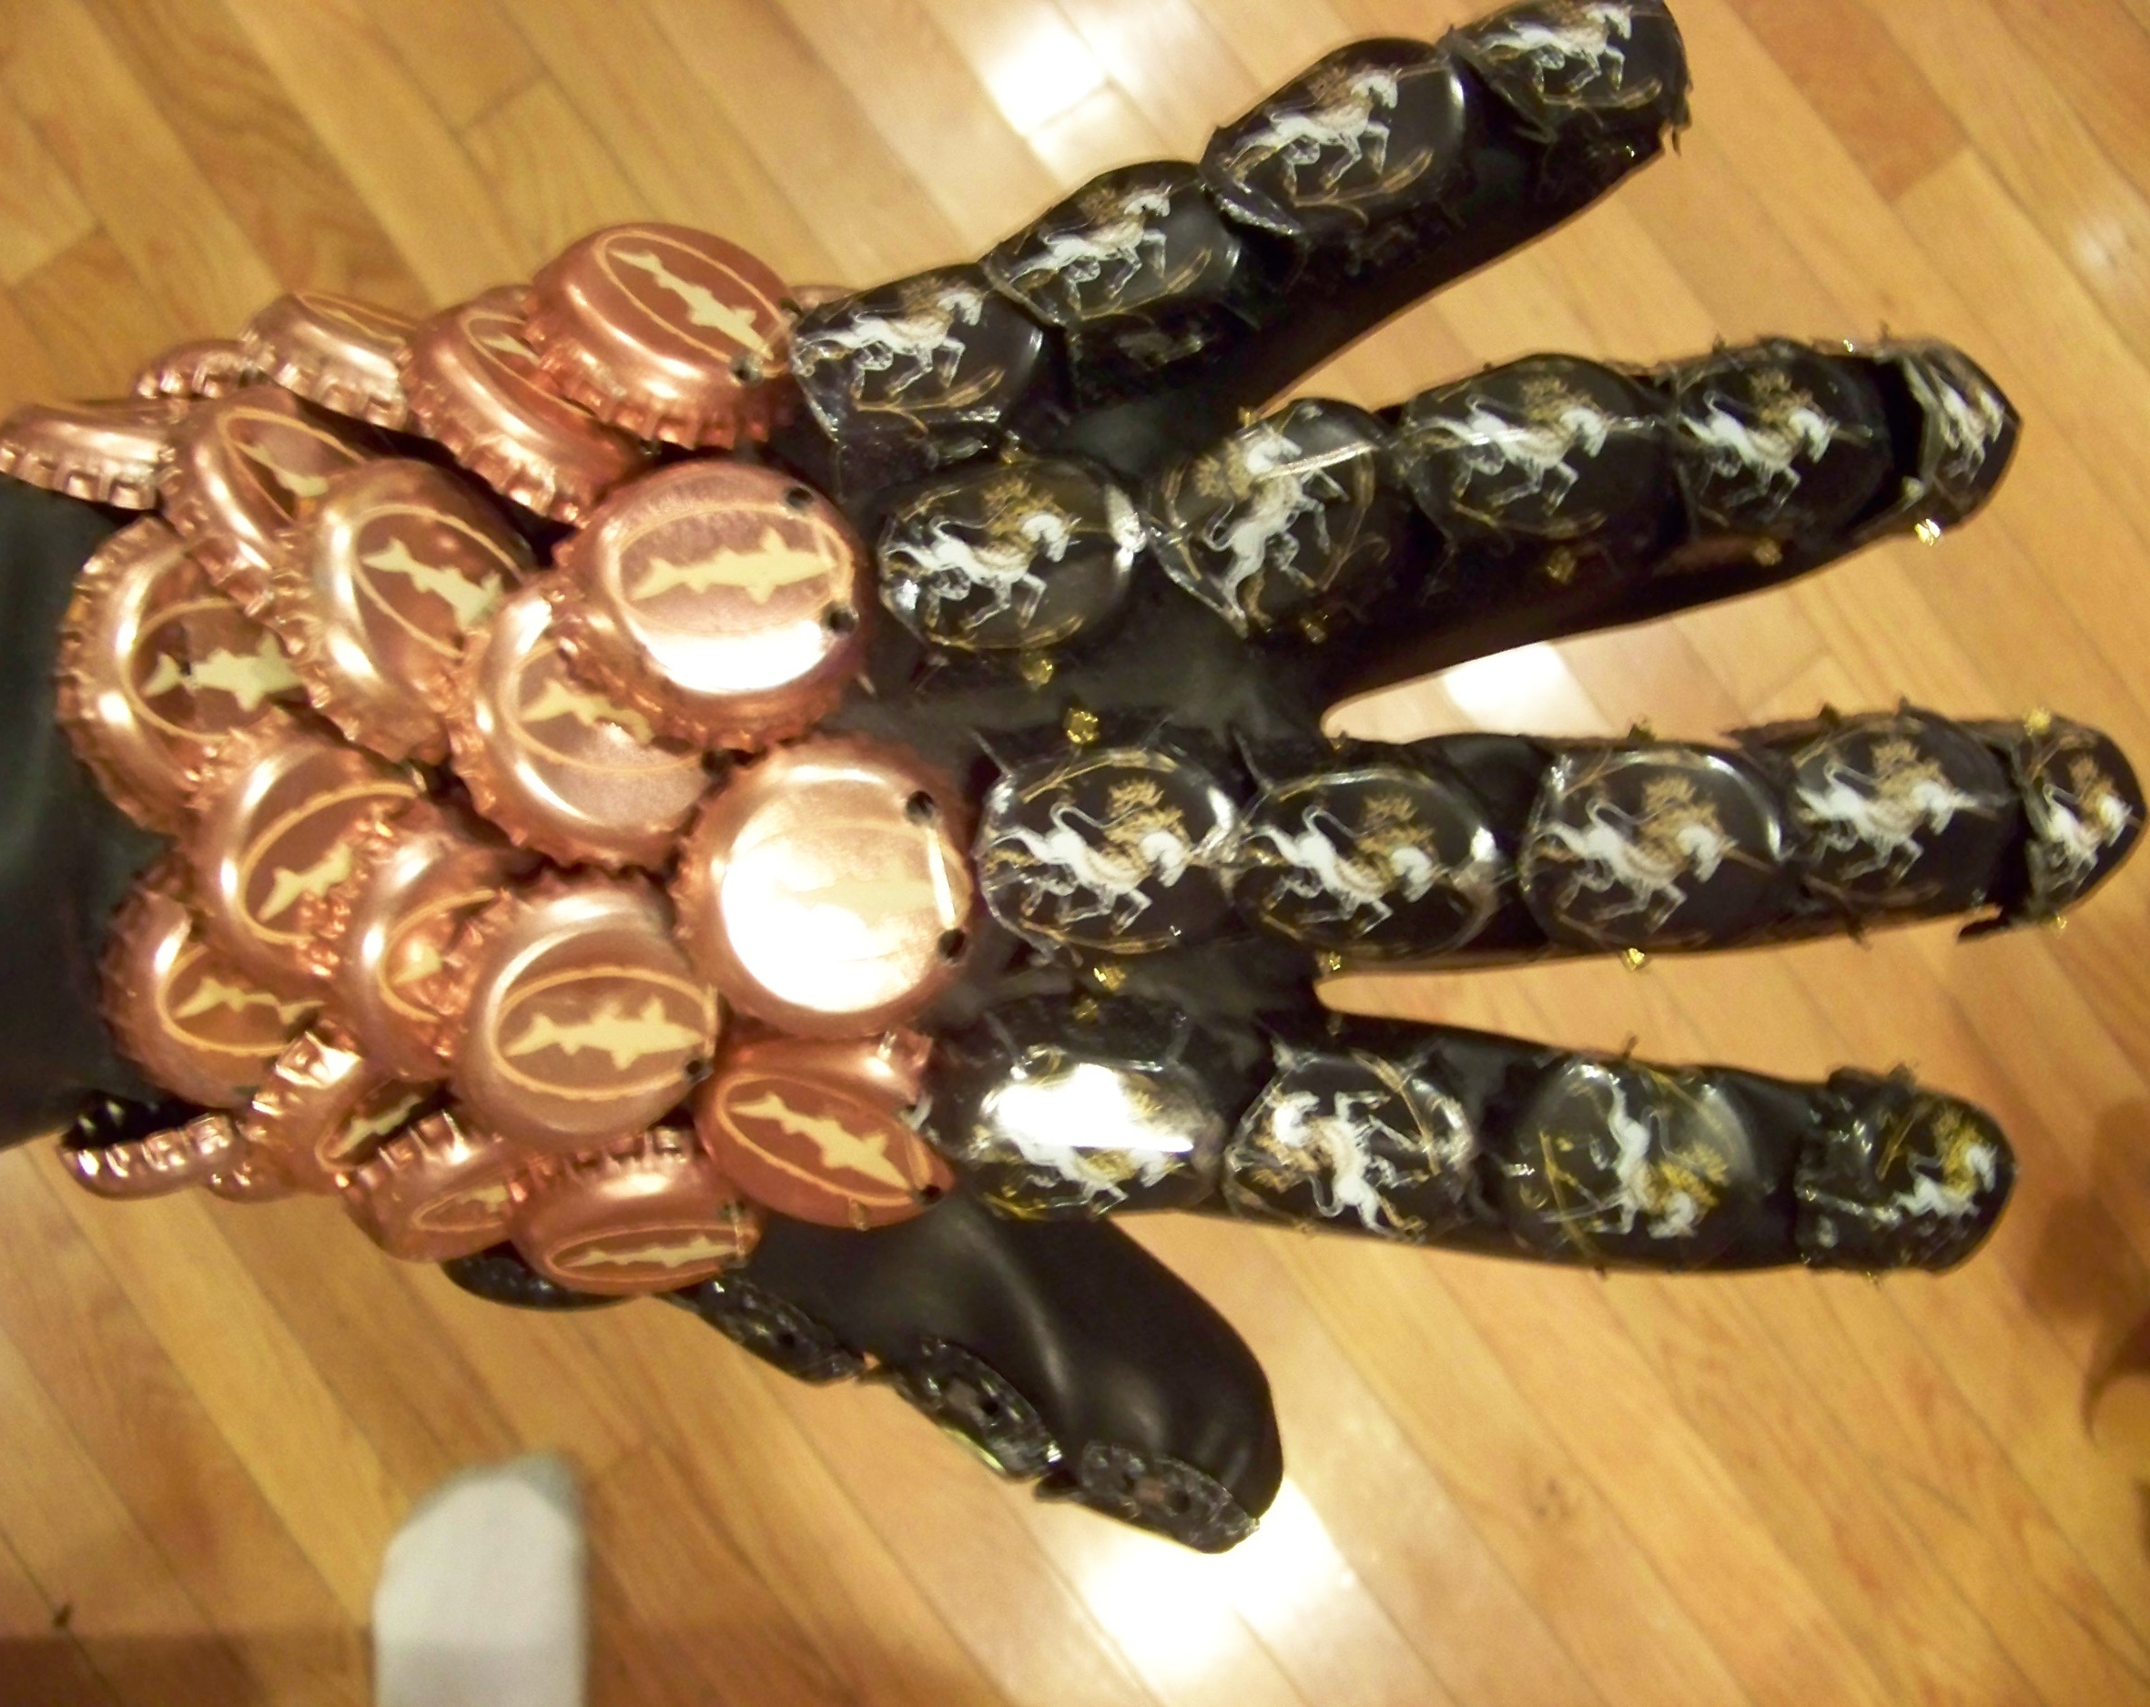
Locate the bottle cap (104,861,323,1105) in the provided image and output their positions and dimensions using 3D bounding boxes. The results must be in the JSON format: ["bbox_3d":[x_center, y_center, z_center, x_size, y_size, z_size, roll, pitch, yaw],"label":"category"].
[{"bbox_3d":[-0.082,0.012,0.239,0.030,0.006,0.030,-15,113,-38],"label":"bottle cap"}]

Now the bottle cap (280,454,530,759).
[{"bbox_3d":[-0.060,-0.024,0.221,0.007,0.030,0.030,-18,61,34],"label":"bottle cap"}]

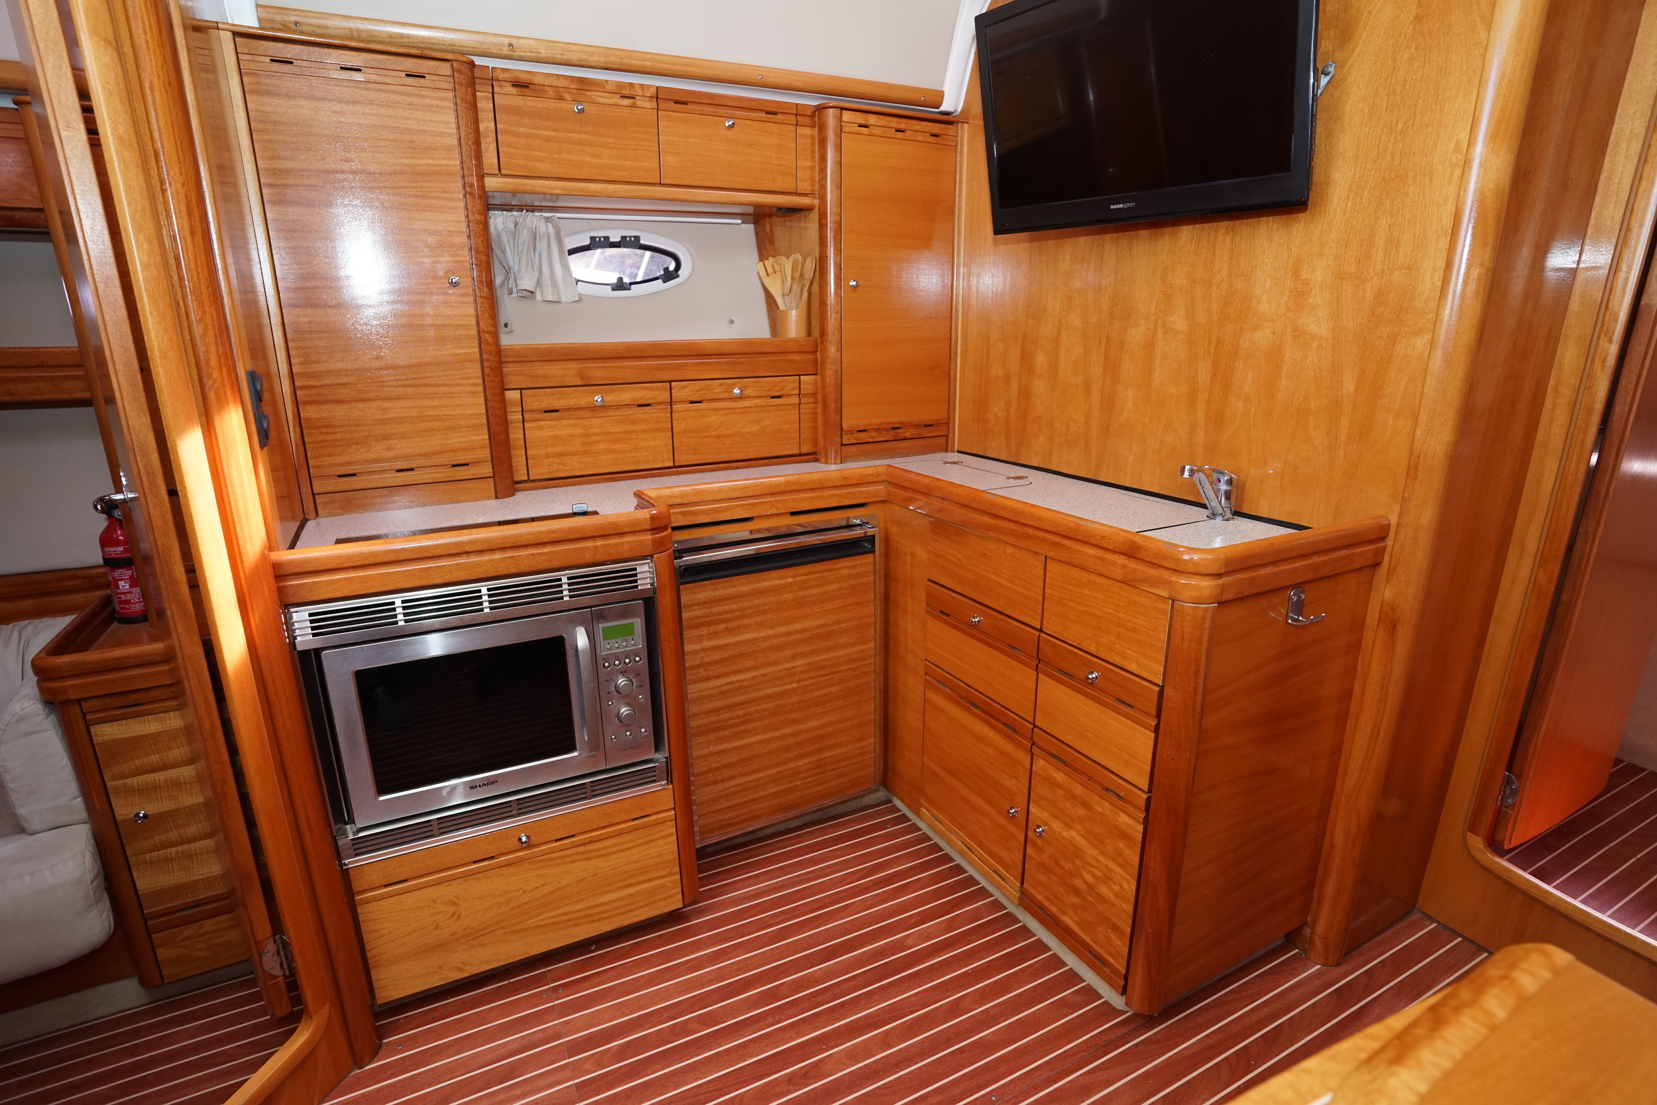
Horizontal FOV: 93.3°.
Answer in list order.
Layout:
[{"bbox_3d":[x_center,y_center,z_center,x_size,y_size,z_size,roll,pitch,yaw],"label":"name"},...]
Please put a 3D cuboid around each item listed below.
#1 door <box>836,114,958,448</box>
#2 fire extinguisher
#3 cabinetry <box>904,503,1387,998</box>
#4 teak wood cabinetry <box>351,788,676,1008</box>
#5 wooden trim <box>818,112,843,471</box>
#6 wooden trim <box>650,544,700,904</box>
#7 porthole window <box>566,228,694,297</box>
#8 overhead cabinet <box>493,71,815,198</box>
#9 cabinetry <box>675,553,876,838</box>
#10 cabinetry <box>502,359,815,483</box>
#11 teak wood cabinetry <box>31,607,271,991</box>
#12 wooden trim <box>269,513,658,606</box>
[{"bbox_3d":[0.186,-0.704,2.077,0.343,0.800,0.022,-8,18,-25],"label":"door"},{"bbox_3d":[-1.512,0.015,1.693,0.088,0.280,0.090,-8,17,-24],"label":"fire extinguisher"},{"bbox_3d":[0.580,0.351,1.768,0.450,0.830,0.773,-9,18,-27],"label":"cabinetry"},{"bbox_3d":[-0.637,0.608,1.642,0.568,0.290,0.320,-8,17,-24],"label":"teak wood cabinetry"},{"bbox_3d":[0.001,-0.662,2.030,0.058,0.870,0.055,-8,17,-24],"label":"wooden trim"},{"bbox_3d":[-0.306,0.372,1.602,0.044,0.800,0.047,-8,18,-25],"label":"wooden trim"},{"bbox_3d":[-0.574,-0.802,2.159,0.410,0.196,0.050,-8,-1,-24],"label":"porthole window"},{"bbox_3d":[-0.442,-0.962,1.901,0.760,0.211,0.320,-9,17,-26],"label":"overhead cabinet"},{"bbox_3d":[-0.100,0.344,1.875,0.488,0.640,0.040,-8,17,-24],"label":"cabinetry"},{"bbox_3d":[-0.420,-0.358,2.015,0.773,0.280,0.225,-8,18,-25],"label":"cabinetry"},{"bbox_3d":[-1.249,0.446,1.575,0.280,0.690,0.360,-8,18,-25],"label":"teak wood cabinetry"},{"bbox_3d":[-0.587,-0.001,1.336,0.595,0.088,0.050,-8,18,-25],"label":"wooden trim"}]

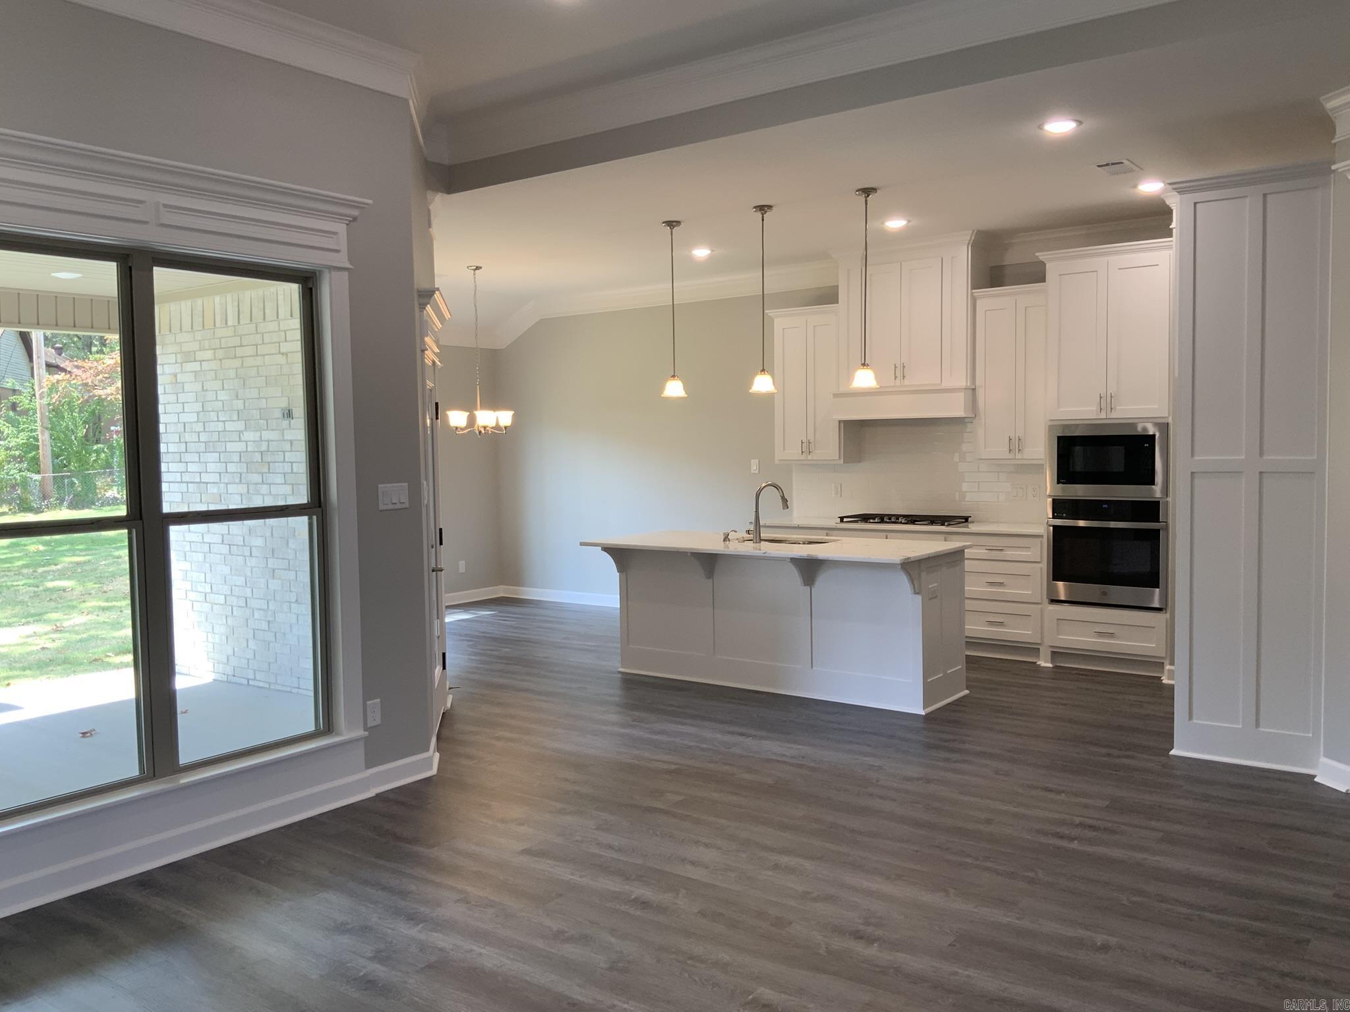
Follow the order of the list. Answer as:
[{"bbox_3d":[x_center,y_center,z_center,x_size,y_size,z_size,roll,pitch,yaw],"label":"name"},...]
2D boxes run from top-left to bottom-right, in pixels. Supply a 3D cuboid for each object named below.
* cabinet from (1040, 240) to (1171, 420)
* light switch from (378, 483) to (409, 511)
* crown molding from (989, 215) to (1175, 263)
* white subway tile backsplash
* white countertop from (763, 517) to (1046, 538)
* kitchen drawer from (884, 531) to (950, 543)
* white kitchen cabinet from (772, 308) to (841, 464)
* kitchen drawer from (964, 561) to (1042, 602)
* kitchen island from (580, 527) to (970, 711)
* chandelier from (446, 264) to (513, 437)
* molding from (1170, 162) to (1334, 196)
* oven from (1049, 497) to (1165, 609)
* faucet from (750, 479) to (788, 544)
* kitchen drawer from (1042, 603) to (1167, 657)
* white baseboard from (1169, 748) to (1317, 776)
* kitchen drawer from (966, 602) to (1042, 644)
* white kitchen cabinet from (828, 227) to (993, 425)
[{"bbox_3d":[2.959,-1.134,7.578,0.846,1.116,0.665,2,4,37],"label":"cabinet"},{"bbox_3d":[-1.296,-0.043,5.213,0.014,0.118,0.170,2,4,37],"label":"light switch"},{"bbox_3d":[2.869,-1.869,7.974,1.360,0.203,0.110,2,4,36],"label":"crown molding"},{"bbox_3d":[1.907,-0.272,8.848,2.275,0.792,0.030,2,4,36],"label":"white subway tile backsplash"},{"bbox_3d":[1.767,0.167,8.577,2.281,0.031,0.644,2,4,37],"label":"white countertop"},{"bbox_3d":[1.903,0.269,8.414,0.443,0.159,0.514,2,4,37],"label":"kitchen drawer"},{"bbox_3d":[1.140,-0.962,9.163,0.645,1.234,0.345,2,4,36],"label":"white kitchen cabinet"},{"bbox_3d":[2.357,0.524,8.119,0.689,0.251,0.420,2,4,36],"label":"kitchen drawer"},{"bbox_3d":[0.610,0.699,7.247,2.311,0.920,1.057,2,4,37],"label":"kitchen island"},{"bbox_3d":[-1.635,-1.272,9.338,0.554,1.367,0.554,-1,4,0],"label":"chandelier"},{"bbox_3d":[2.639,-1.506,5.220,0.685,0.058,0.060,2,4,36],"label":"molding"},{"bbox_3d":[2.984,0.300,7.640,0.765,0.717,0.624,2,4,37],"label":"oven"},{"bbox_3d":[0.629,0.036,7.425,0.275,0.398,0.080,-3,4,-28],"label":"faucet"},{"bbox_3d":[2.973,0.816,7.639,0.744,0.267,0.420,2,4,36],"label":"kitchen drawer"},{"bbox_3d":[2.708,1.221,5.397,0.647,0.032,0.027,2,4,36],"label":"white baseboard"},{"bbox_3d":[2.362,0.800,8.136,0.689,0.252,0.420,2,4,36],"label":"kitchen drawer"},{"bbox_3d":[1.798,-1.308,8.508,1.118,1.309,0.544,2,4,37],"label":"white kitchen cabinet"}]

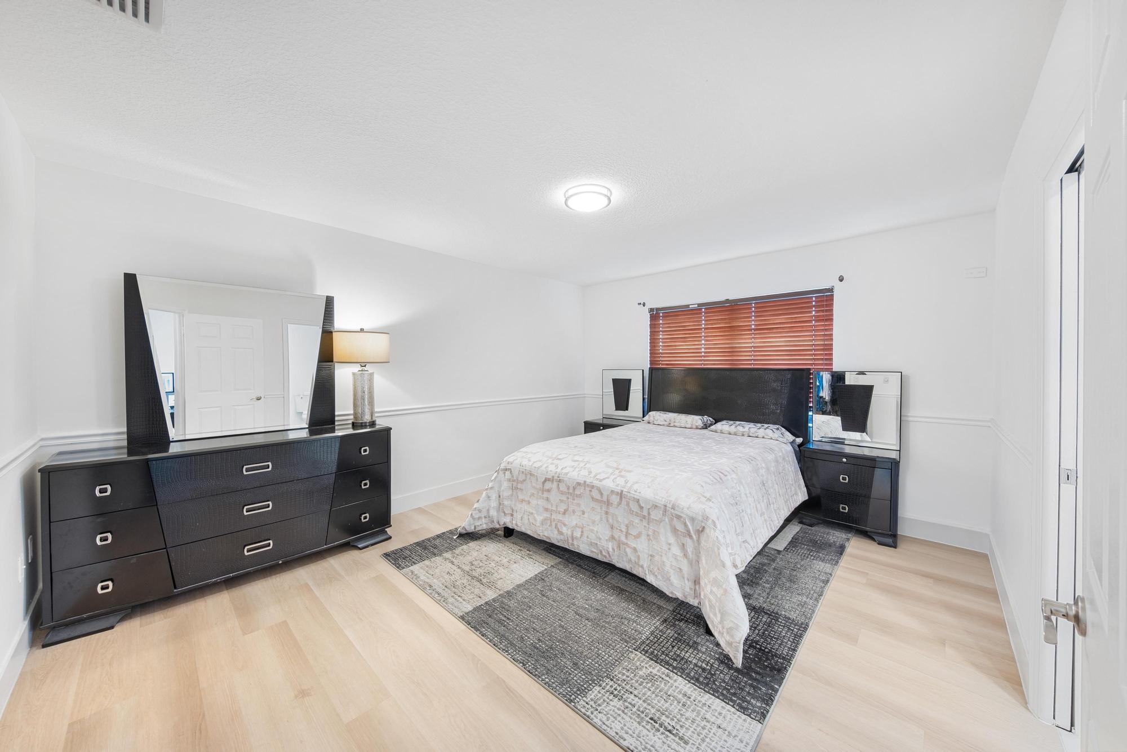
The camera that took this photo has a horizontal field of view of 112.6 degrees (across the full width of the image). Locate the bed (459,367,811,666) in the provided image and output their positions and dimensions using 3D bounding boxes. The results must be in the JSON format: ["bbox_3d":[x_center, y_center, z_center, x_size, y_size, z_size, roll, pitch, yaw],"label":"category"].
[{"bbox_3d":[0.797,0.598,3.135,1.920,1.320,2.320,1,1,43],"label":"bed"}]

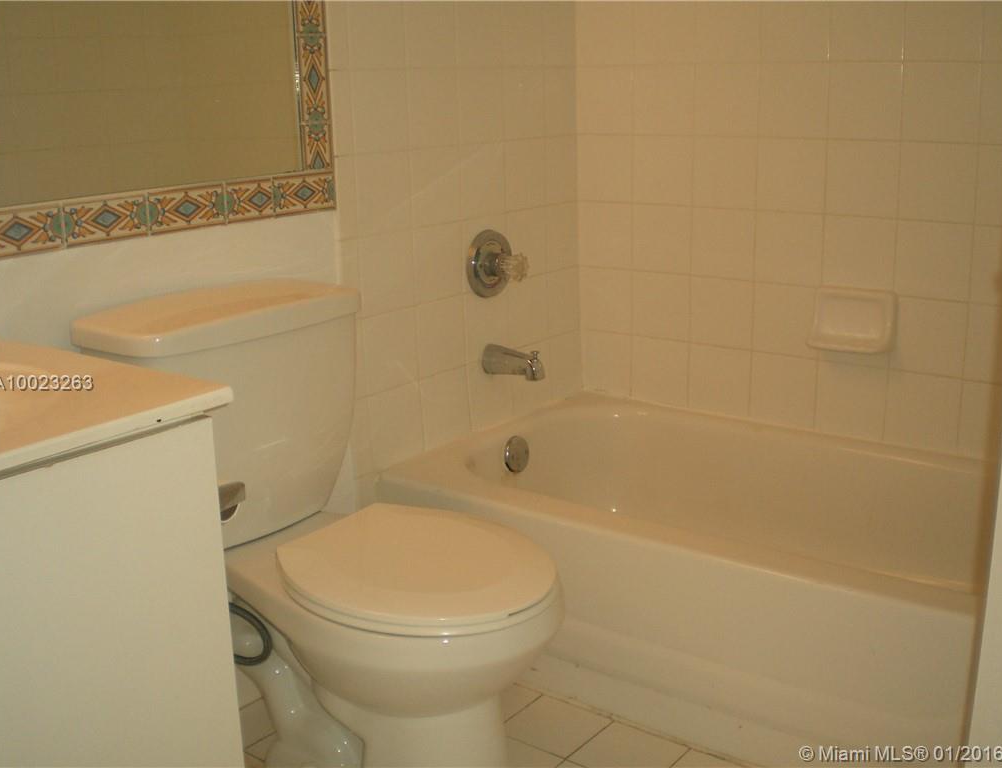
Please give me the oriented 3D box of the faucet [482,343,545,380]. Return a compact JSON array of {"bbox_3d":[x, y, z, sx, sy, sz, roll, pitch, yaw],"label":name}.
[{"bbox_3d":[0.030,-0.044,2.415,0.142,0.071,0.054,10,19,36],"label":"faucet"}]

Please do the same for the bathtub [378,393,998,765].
[{"bbox_3d":[0.569,0.361,2.092,1.509,0.356,0.747,10,19,36],"label":"bathtub"}]

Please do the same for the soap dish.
[{"bbox_3d":[0.710,-0.127,2.274,0.172,0.125,0.062,10,19,36],"label":"soap dish"}]

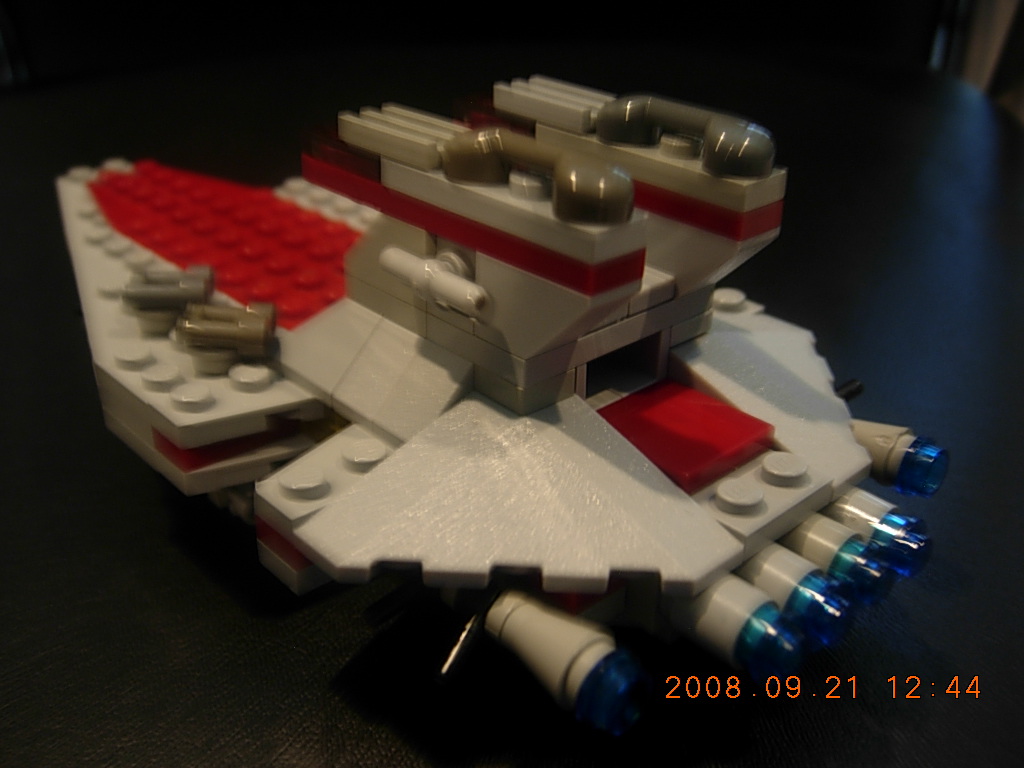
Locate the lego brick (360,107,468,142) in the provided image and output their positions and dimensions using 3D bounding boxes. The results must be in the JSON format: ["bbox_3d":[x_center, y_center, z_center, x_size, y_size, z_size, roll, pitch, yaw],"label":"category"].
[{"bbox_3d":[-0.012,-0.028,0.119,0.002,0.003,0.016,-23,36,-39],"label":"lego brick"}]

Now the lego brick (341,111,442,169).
[{"bbox_3d":[-0.014,-0.027,0.117,0.002,0.003,0.016,-23,36,-39],"label":"lego brick"}]

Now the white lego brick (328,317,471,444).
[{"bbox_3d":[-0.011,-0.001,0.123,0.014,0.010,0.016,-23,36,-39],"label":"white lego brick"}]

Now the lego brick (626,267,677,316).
[{"bbox_3d":[0.013,-0.011,0.124,0.008,0.003,0.009,-23,36,-39],"label":"lego brick"}]

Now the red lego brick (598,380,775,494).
[{"bbox_3d":[0.018,0.006,0.120,0.016,0.003,0.016,-23,36,-39],"label":"red lego brick"}]

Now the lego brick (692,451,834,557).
[{"bbox_3d":[0.026,0.012,0.114,0.016,0.005,0.008,-23,36,-39],"label":"lego brick"}]

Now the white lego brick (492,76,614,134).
[{"bbox_3d":[0.006,-0.035,0.134,0.008,0.003,0.016,-23,36,-39],"label":"white lego brick"}]

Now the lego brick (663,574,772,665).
[{"bbox_3d":[0.020,0.023,0.106,0.008,0.008,0.010,-23,36,-39],"label":"lego brick"}]

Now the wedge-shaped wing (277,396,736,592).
[{"bbox_3d":[0.001,0.013,0.105,0.032,0.010,0.032,-23,36,-39],"label":"wedge-shaped wing"}]

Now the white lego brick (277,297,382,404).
[{"bbox_3d":[-0.021,-0.006,0.133,0.016,0.010,0.016,-23,36,-39],"label":"white lego brick"}]

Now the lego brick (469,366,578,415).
[{"bbox_3d":[0.001,-0.001,0.117,0.008,0.003,0.008,-23,36,-39],"label":"lego brick"}]

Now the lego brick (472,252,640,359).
[{"bbox_3d":[0.005,-0.008,0.110,0.008,0.010,0.016,-23,36,-39],"label":"lego brick"}]

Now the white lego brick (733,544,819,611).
[{"bbox_3d":[0.026,0.020,0.111,0.008,0.008,0.010,-23,36,-39],"label":"white lego brick"}]

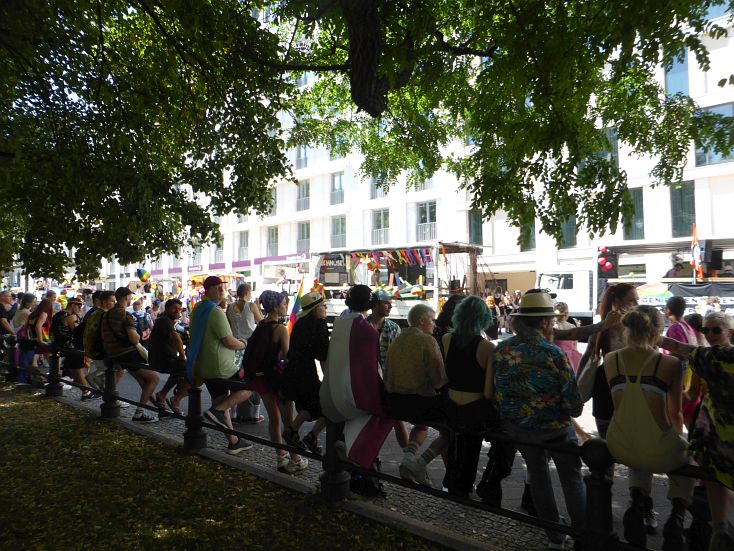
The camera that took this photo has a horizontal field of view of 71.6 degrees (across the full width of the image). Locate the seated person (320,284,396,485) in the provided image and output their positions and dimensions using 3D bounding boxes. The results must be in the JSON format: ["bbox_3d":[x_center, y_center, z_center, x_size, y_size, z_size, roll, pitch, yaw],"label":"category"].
[{"bbox_3d":[-0.056,0.832,3.780,0.520,1.500,0.600,-3,-4,35],"label":"seated person"}]

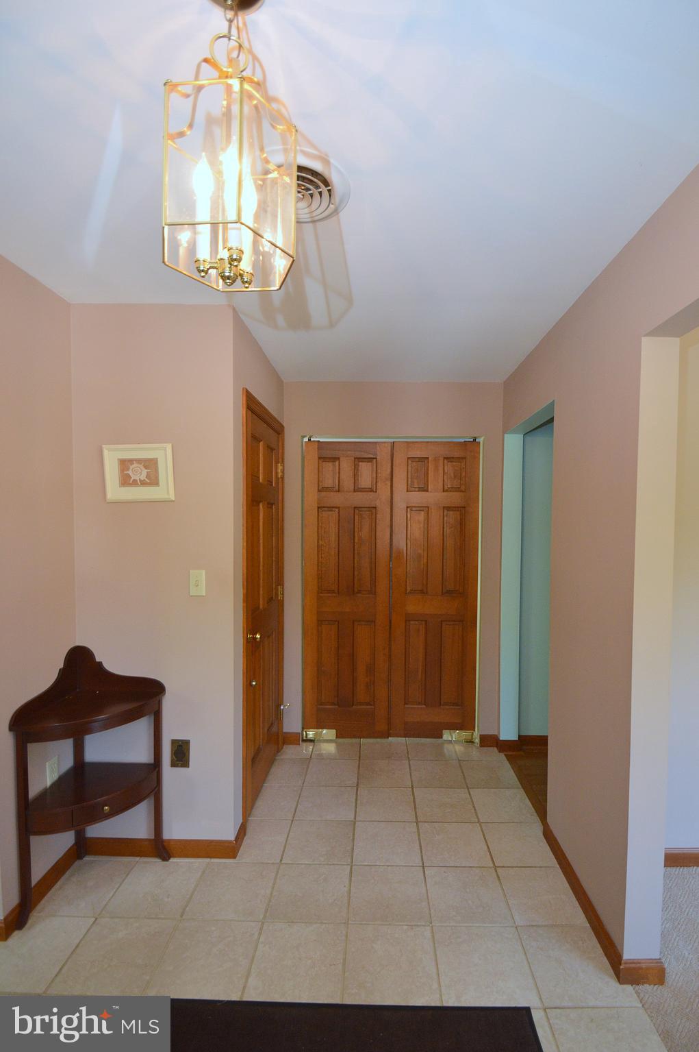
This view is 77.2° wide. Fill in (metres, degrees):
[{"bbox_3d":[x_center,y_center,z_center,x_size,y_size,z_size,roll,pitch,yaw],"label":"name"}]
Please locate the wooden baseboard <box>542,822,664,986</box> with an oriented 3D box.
[{"bbox_3d":[0.965,1.425,1.733,0.140,0.084,0.680,0,2,4],"label":"wooden baseboard"}]

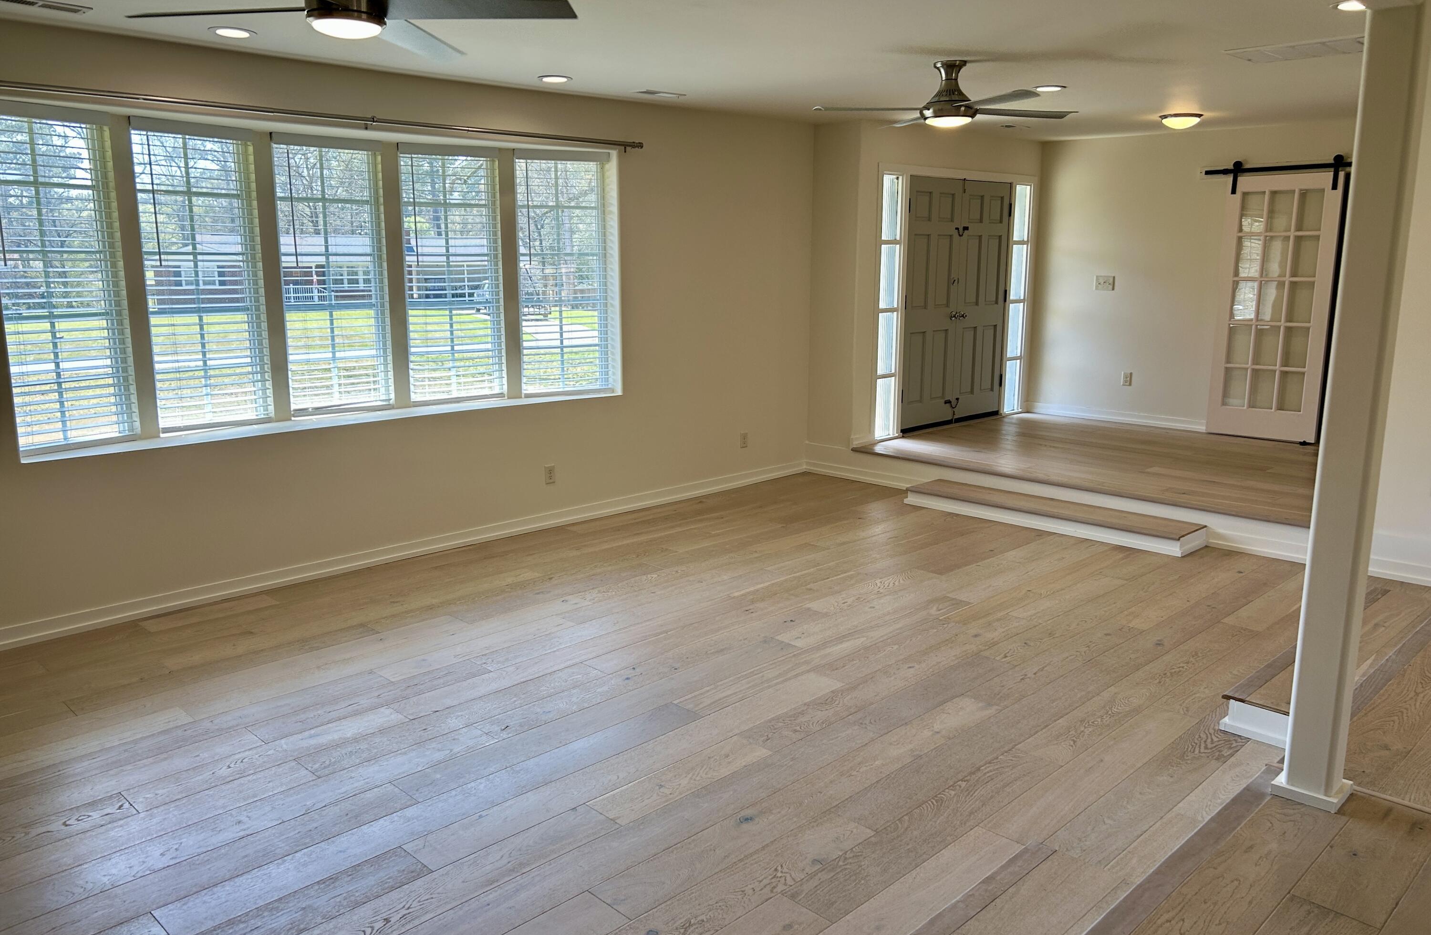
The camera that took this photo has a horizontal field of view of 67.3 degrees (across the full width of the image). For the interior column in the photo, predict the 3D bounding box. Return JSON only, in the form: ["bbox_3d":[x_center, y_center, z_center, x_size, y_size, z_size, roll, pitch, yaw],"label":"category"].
[{"bbox_3d":[1.678,-0.100,2.819,0.155,2.060,0.170,11,16,44],"label":"interior column"}]

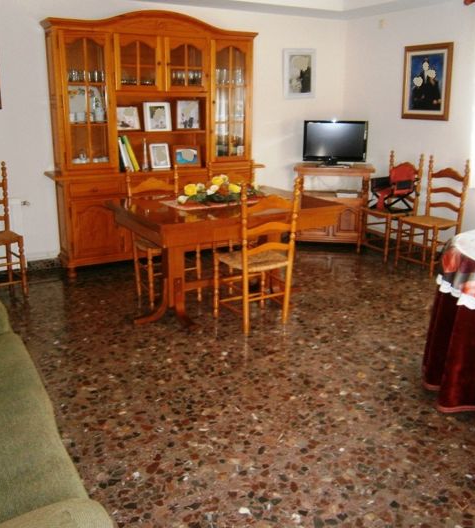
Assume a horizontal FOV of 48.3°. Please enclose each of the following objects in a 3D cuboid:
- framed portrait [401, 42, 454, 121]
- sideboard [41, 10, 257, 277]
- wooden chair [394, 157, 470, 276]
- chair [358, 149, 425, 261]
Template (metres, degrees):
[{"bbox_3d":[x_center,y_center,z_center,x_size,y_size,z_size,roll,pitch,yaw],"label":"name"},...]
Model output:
[{"bbox_3d":[1.767,-1.707,4.979,0.039,0.675,0.576,-9,19,-28],"label":"framed portrait"},{"bbox_3d":[-0.714,-1.106,4.921,2.017,2.216,0.483,-9,19,-28],"label":"sideboard"},{"bbox_3d":[1.793,-0.440,4.849,0.424,1.024,0.443,-9,19,-28],"label":"wooden chair"},{"bbox_3d":[1.532,-0.578,5.298,0.424,1.024,0.443,-9,19,-28],"label":"chair"}]

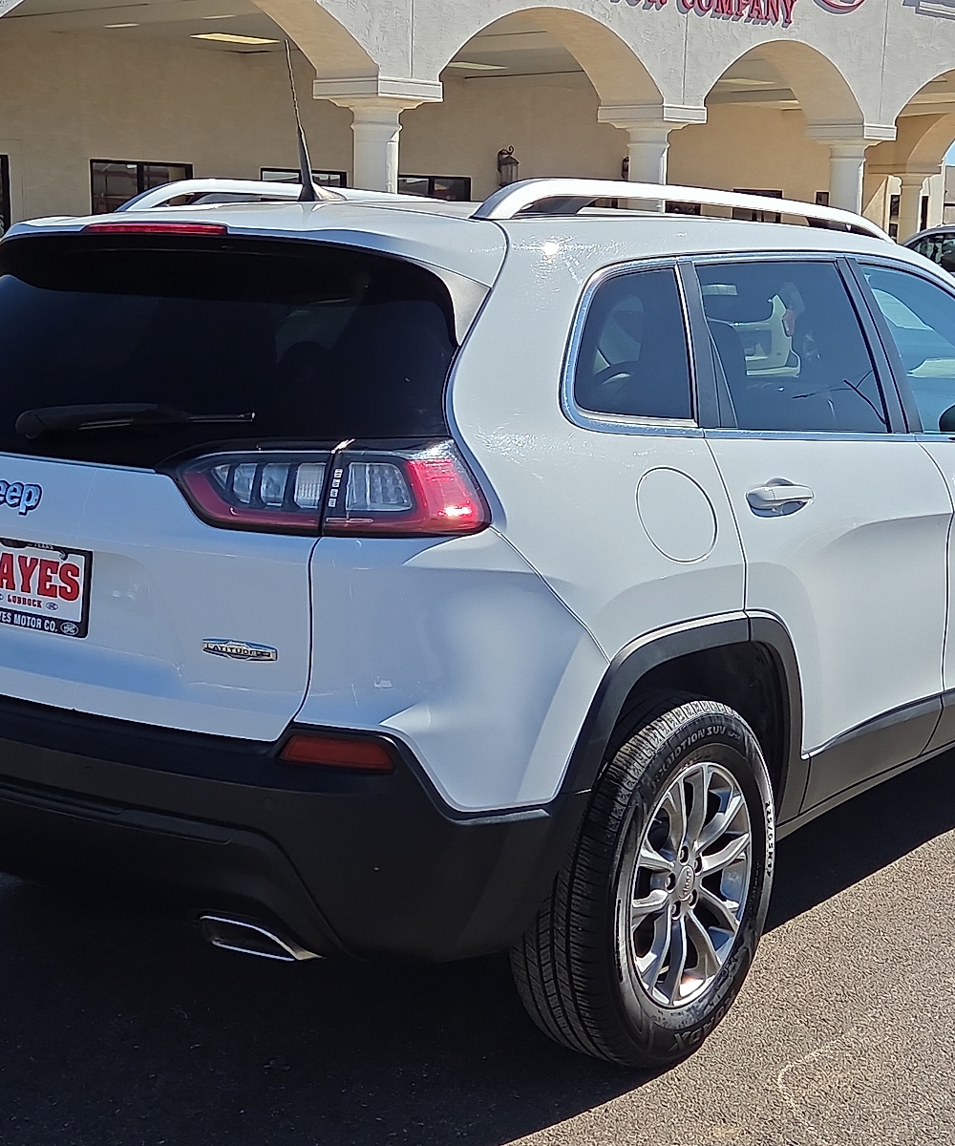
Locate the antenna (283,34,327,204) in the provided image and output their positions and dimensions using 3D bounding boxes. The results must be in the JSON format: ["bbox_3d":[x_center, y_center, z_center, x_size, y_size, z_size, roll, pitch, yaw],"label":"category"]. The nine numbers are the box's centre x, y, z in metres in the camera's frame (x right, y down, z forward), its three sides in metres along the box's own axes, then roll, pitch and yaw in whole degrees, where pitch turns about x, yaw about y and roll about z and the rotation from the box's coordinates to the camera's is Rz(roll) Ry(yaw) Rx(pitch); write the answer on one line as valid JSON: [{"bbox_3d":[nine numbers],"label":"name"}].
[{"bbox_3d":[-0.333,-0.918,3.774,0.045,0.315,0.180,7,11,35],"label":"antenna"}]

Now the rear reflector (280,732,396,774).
[{"bbox_3d":[-0.226,0.283,2.953,0.205,0.055,0.035,4,-2,16],"label":"rear reflector"}]

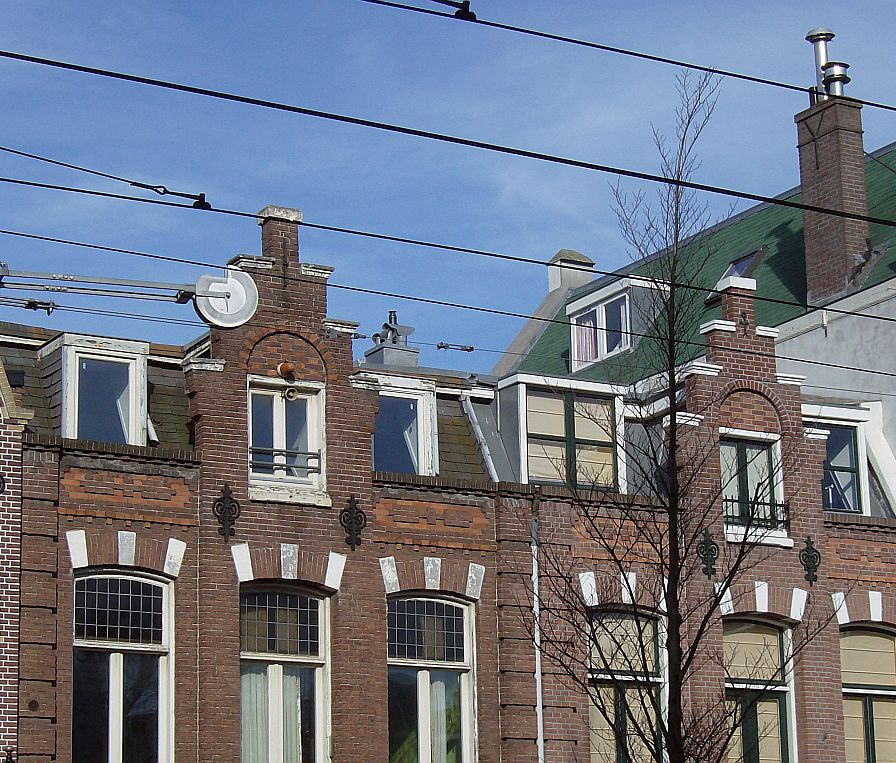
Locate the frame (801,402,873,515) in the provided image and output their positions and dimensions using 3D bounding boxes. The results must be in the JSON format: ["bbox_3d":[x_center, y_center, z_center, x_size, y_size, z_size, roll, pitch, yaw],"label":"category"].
[{"bbox_3d":[4.931,1.040,32.192,1.020,1.431,0.200,7,-17,-29],"label":"frame"}]

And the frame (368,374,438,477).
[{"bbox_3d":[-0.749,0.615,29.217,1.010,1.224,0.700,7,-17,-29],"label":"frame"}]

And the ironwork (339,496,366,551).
[{"bbox_3d":[-1.042,1.559,27.609,0.330,0.620,0.070,7,-17,-29],"label":"ironwork"}]

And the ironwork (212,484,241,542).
[{"bbox_3d":[-2.364,1.411,26.860,0.330,0.620,0.070,7,-17,-29],"label":"ironwork"}]

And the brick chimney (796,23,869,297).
[{"bbox_3d":[5.359,-3.050,35.009,0.440,3.950,0.970,7,-17,-29],"label":"brick chimney"}]

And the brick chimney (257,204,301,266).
[{"bbox_3d":[-1.887,-1.596,28.104,0.420,0.650,0.270,7,-17,-29],"label":"brick chimney"}]

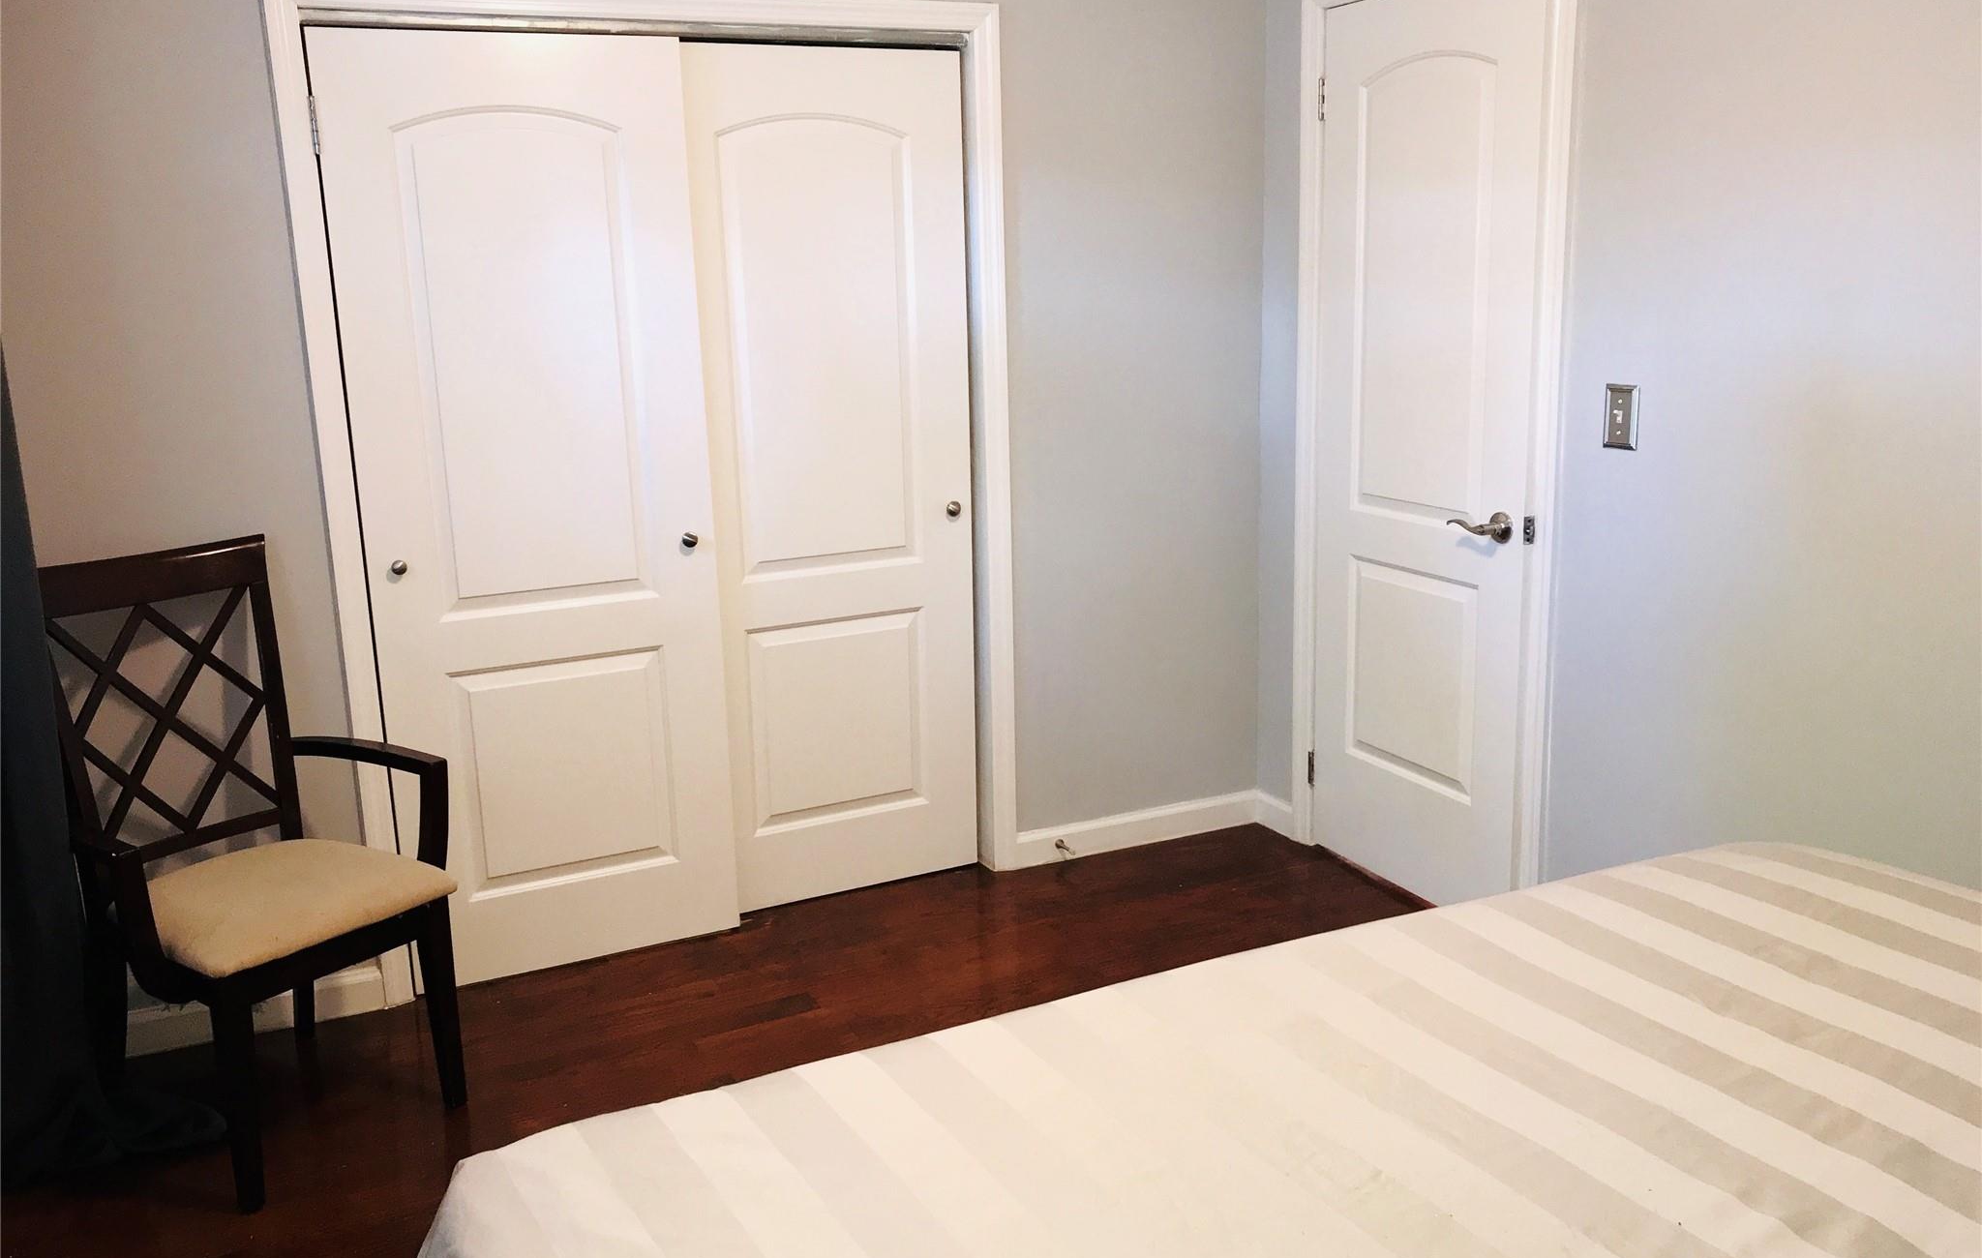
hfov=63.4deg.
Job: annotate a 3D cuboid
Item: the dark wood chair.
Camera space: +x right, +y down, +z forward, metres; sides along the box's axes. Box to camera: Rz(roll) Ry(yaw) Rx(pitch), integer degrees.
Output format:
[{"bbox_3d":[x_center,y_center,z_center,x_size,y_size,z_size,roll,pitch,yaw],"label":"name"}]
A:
[{"bbox_3d":[-1.323,0.397,2.847,0.585,1.040,0.580,7,16,35],"label":"dark wood chair"}]

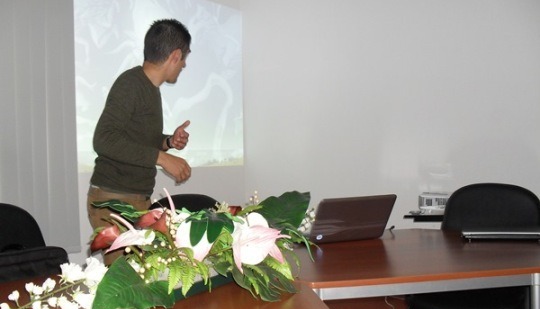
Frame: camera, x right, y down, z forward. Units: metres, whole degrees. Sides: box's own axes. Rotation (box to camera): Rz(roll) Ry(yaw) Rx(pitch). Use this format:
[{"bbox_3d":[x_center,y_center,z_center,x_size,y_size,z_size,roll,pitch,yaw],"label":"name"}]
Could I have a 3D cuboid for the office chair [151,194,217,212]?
[{"bbox_3d":[-0.360,0.650,2.520,0.580,0.920,0.580,-1,2,-16],"label":"office chair"}]

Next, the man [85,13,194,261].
[{"bbox_3d":[-0.520,0.295,2.200,0.440,1.670,0.500,-1,2,-5],"label":"man"}]

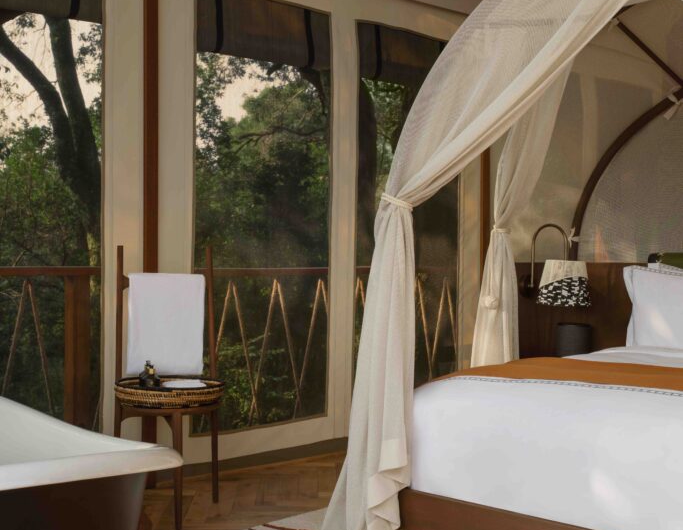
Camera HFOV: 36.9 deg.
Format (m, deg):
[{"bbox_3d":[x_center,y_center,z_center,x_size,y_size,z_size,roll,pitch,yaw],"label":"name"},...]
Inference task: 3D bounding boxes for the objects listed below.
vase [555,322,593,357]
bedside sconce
[{"bbox_3d":[1.182,0.390,5.209,0.188,0.201,0.188,0,0,0],"label":"vase"},{"bbox_3d":[1.104,0.001,5.292,0.278,0.429,0.394,0,0,-44],"label":"bedside sconce"}]

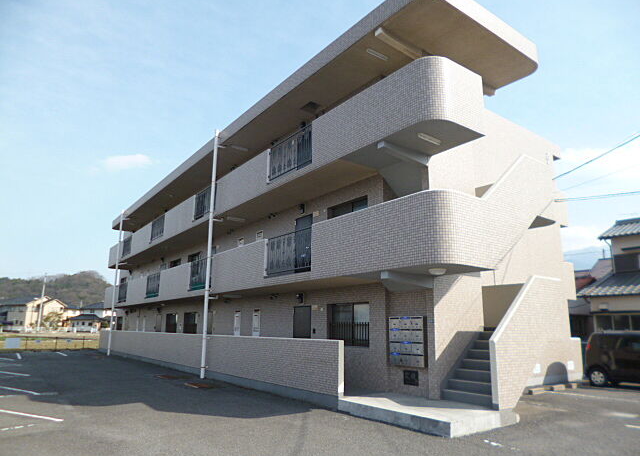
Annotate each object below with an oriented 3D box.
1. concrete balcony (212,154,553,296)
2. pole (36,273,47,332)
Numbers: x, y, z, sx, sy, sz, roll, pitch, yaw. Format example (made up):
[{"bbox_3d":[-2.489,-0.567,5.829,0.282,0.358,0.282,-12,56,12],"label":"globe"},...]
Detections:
[{"bbox_3d":[0.800,0.402,12.687,3.993,2.656,9.680,9,-16,-35],"label":"concrete balcony"},{"bbox_3d":[-51.507,13.723,82.341,0.350,10.682,0.350,9,-15,-35],"label":"pole"}]

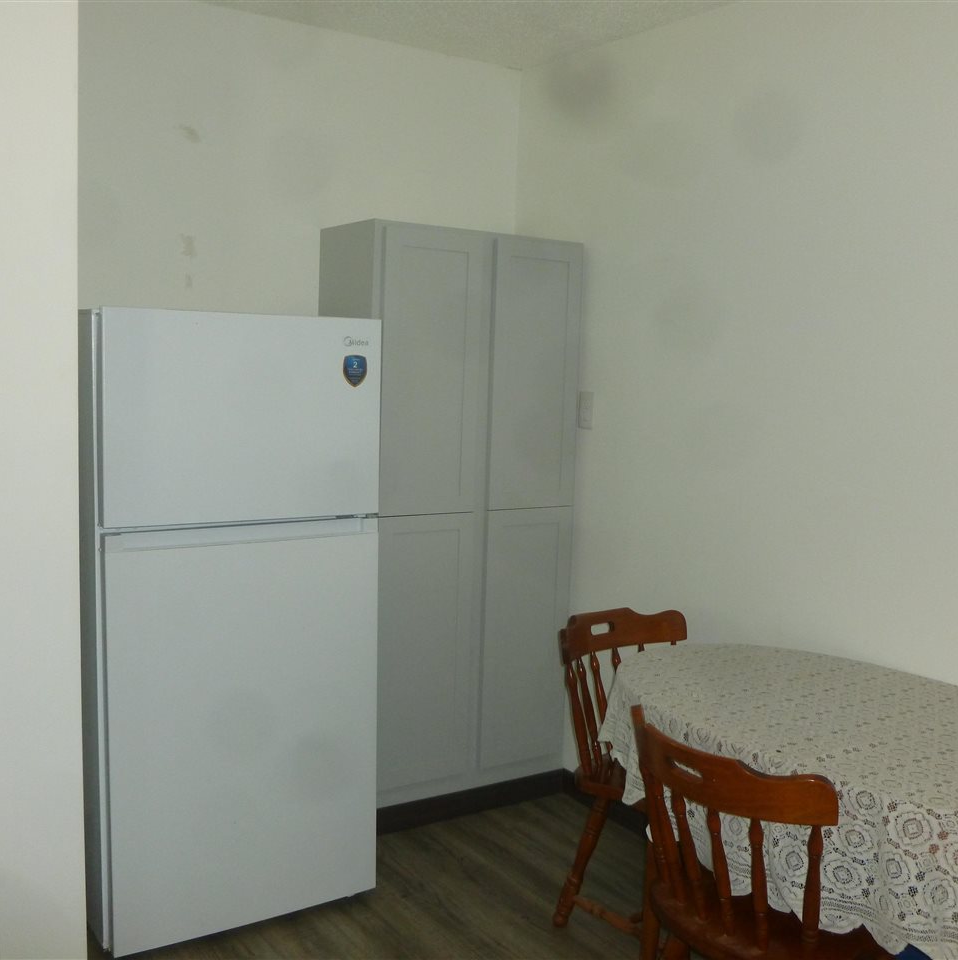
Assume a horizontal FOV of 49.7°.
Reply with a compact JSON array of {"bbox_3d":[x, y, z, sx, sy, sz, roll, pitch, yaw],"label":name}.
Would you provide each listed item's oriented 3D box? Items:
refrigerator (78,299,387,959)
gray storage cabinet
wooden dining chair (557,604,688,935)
[{"bbox_3d":[-0.738,0.349,2.766,0.690,1.550,0.695,-2,7,-33],"label":"refrigerator"},{"bbox_3d":[-0.108,0.135,3.397,0.757,1.838,0.388,-2,7,-33],"label":"gray storage cabinet"},{"bbox_3d":[0.465,0.768,2.582,0.450,0.825,0.510,-3,8,-36],"label":"wooden dining chair"}]

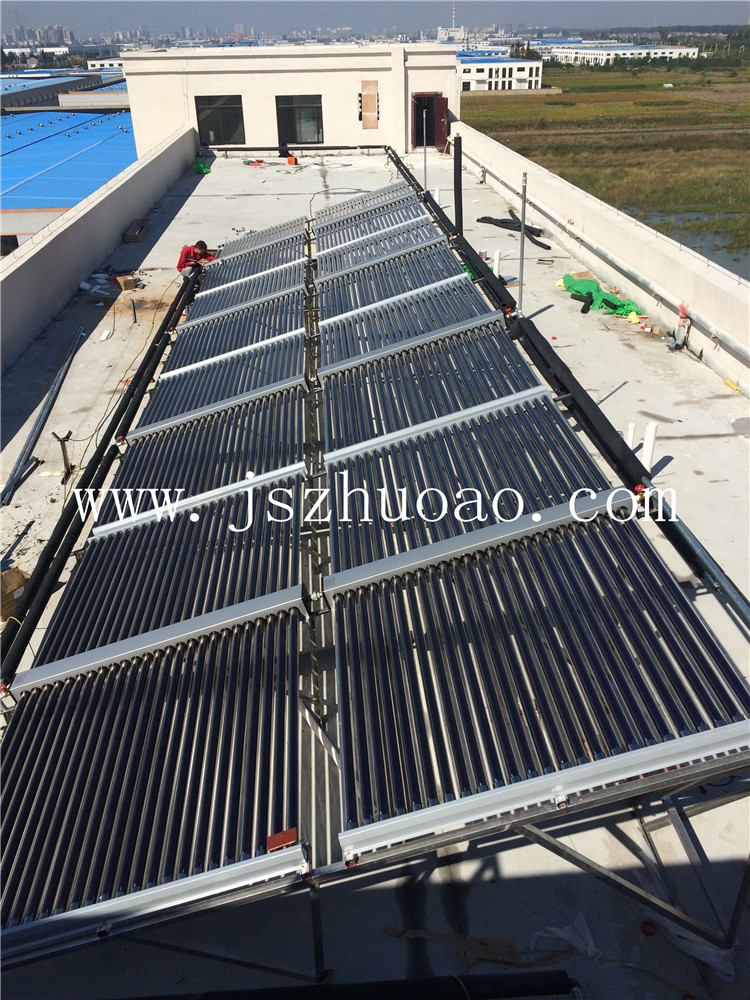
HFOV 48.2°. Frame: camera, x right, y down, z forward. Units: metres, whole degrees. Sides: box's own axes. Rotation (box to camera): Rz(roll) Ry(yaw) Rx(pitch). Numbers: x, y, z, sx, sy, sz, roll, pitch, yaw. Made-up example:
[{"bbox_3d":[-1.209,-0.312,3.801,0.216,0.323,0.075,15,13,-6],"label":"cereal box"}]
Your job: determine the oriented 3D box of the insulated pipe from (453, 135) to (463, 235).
[{"bbox_3d":[1.198,-4.477,11.998,0.105,1.450,0.105,-3,29,-3],"label":"insulated pipe"}]

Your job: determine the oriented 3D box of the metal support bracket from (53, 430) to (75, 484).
[{"bbox_3d":[-3.297,-0.486,8.922,0.210,0.490,0.340,-3,29,-3],"label":"metal support bracket"}]

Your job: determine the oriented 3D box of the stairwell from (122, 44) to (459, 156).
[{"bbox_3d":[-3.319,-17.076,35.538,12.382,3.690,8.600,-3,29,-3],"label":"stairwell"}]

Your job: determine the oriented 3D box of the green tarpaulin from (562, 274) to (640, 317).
[{"bbox_3d":[3.940,-3.651,14.635,0.850,0.280,1.900,-3,29,-3],"label":"green tarpaulin"}]

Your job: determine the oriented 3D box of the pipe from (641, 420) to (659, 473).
[{"bbox_3d":[2.800,-0.482,8.572,0.110,0.650,0.110,-3,29,-3],"label":"pipe"}]

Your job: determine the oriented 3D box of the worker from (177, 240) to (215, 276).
[{"bbox_3d":[-3.372,-4.473,15.751,0.650,0.840,0.530,10,31,19],"label":"worker"}]

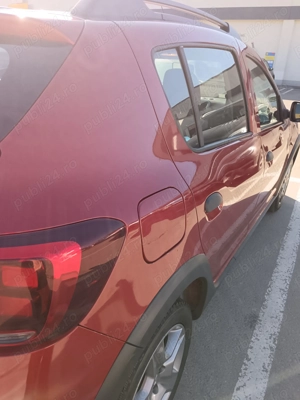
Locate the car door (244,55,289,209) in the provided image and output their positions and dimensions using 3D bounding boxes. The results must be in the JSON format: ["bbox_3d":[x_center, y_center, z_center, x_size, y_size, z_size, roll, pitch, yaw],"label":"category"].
[{"bbox_3d":[0.831,-0.415,2.186,0.220,1.050,0.990,16,27,28],"label":"car door"}]

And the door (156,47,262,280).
[{"bbox_3d":[0.323,-0.102,1.421,0.220,1.060,1.030,16,27,28],"label":"door"}]

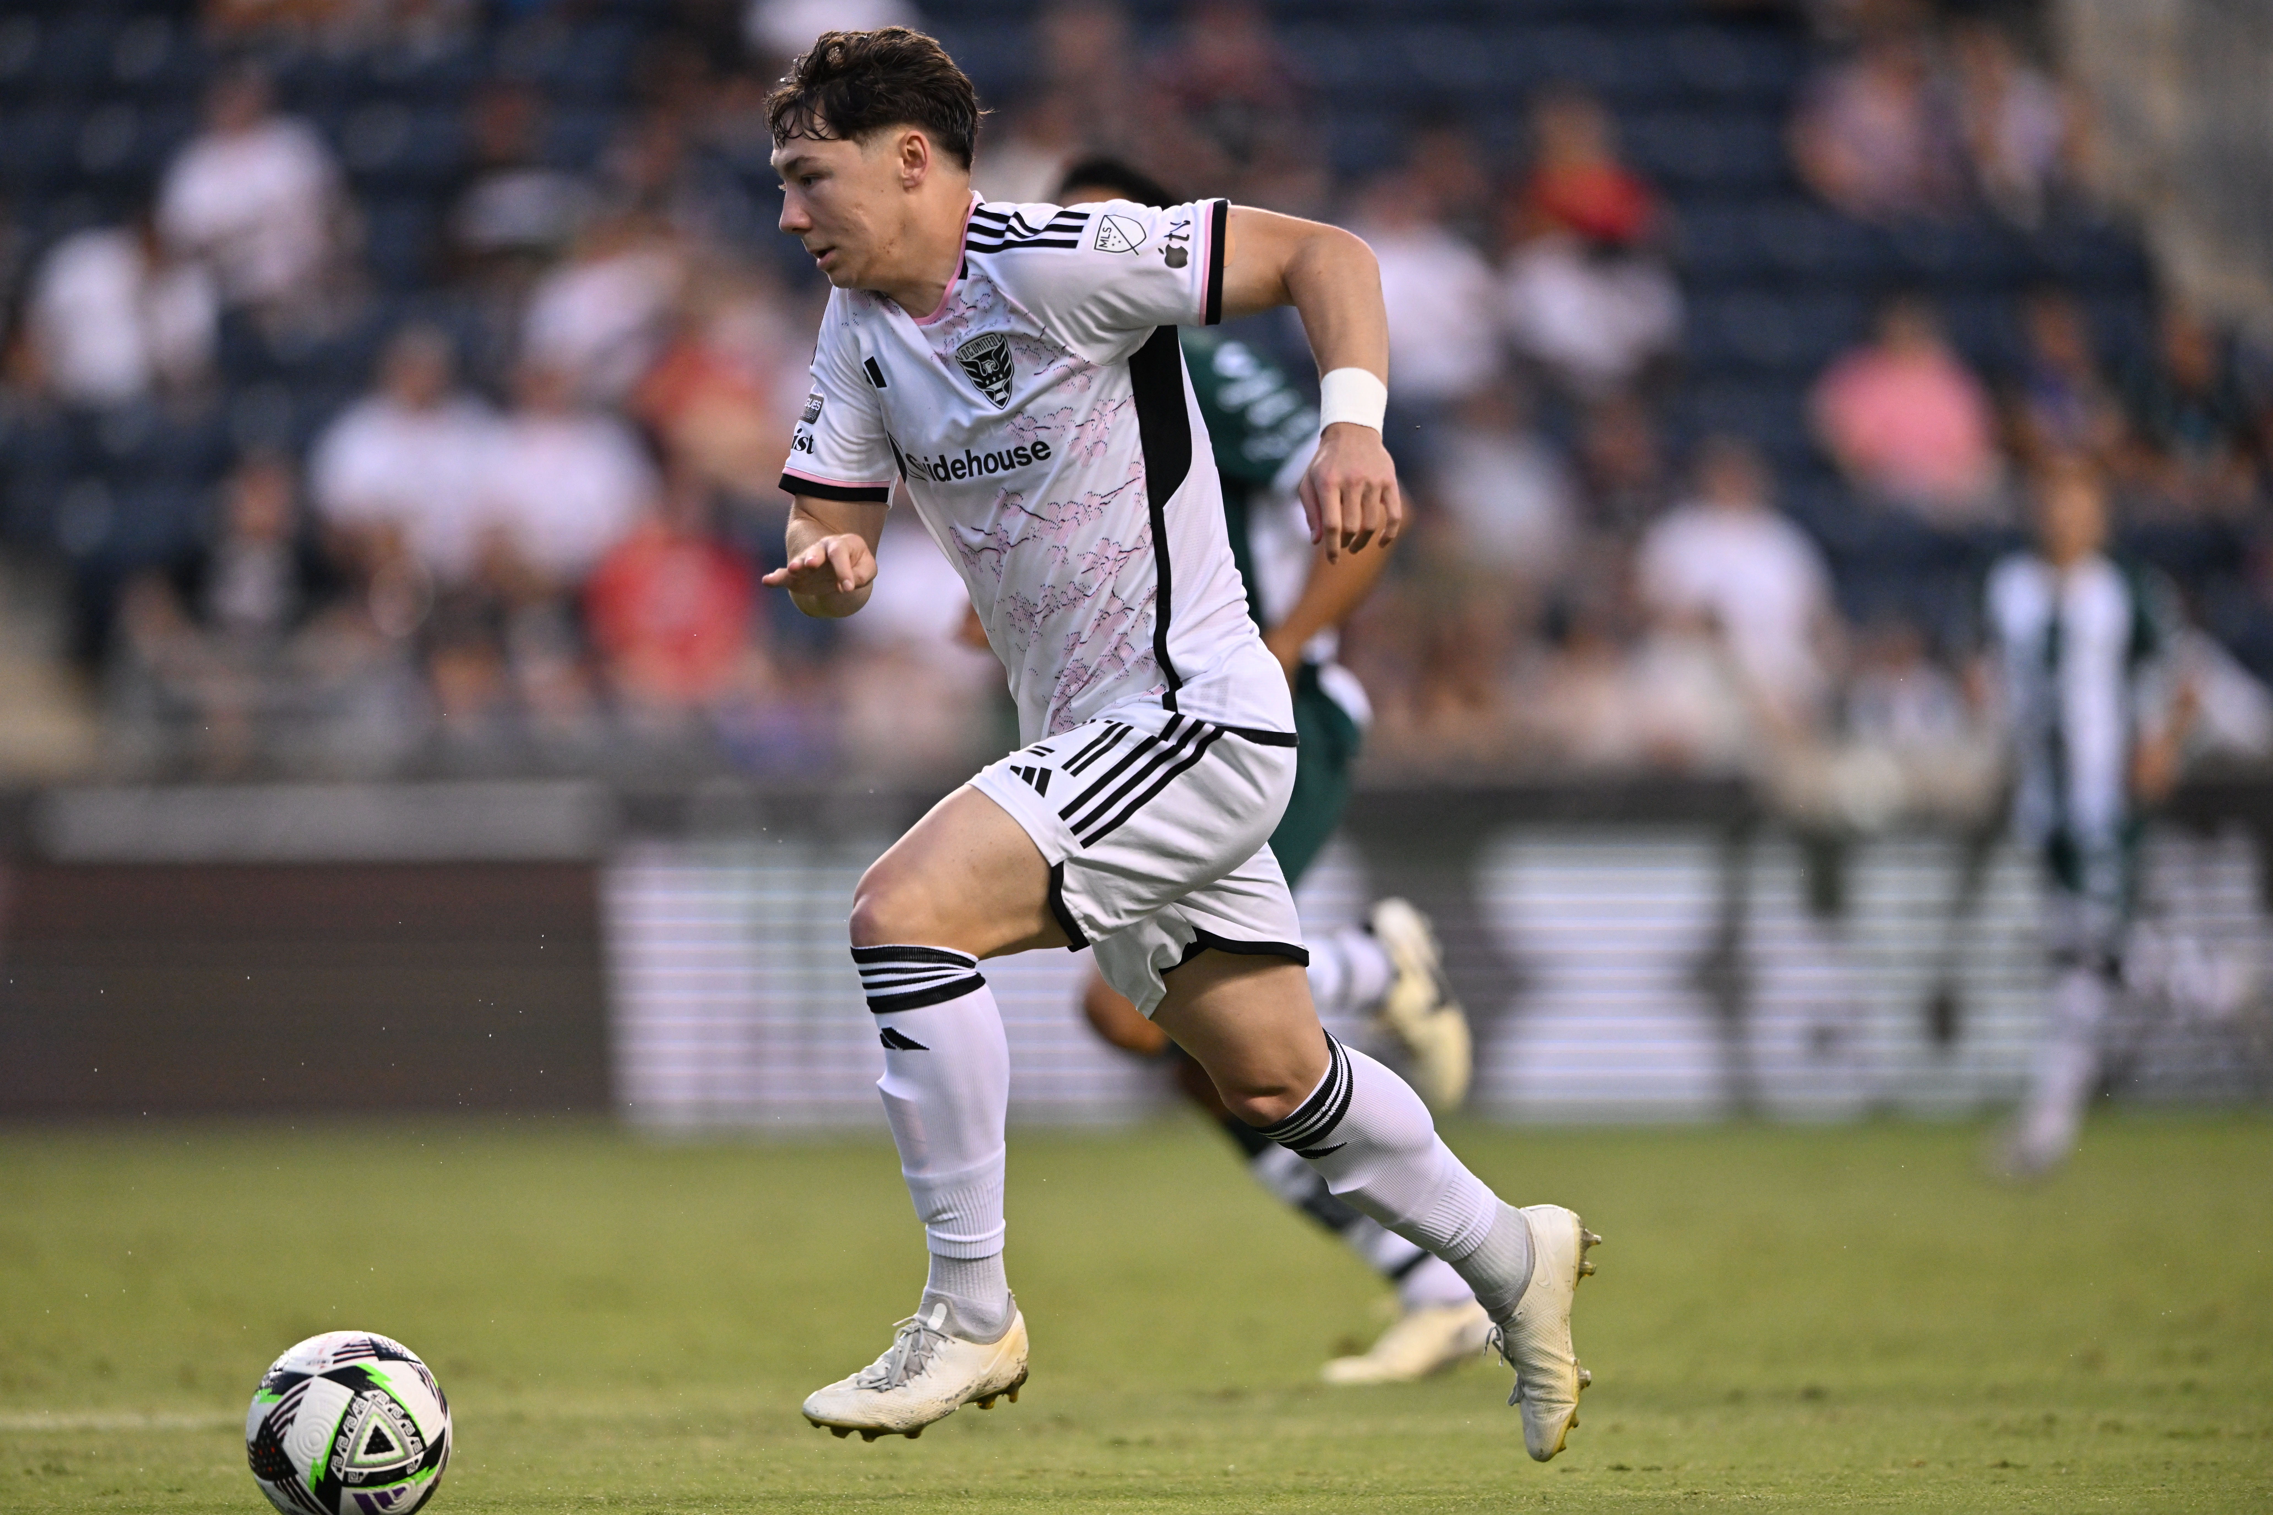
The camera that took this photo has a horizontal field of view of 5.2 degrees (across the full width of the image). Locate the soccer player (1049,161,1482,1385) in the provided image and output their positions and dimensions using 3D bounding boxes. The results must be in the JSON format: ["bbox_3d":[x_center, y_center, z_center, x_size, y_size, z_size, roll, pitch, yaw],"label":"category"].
[{"bbox_3d":[0.130,0.017,32.800,0.760,1.600,0.620,0,0,-22],"label":"soccer player"}]

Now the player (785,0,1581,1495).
[{"bbox_3d":[0.045,-0.015,27.200,0.980,1.540,0.680,0,0,-28],"label":"player"}]

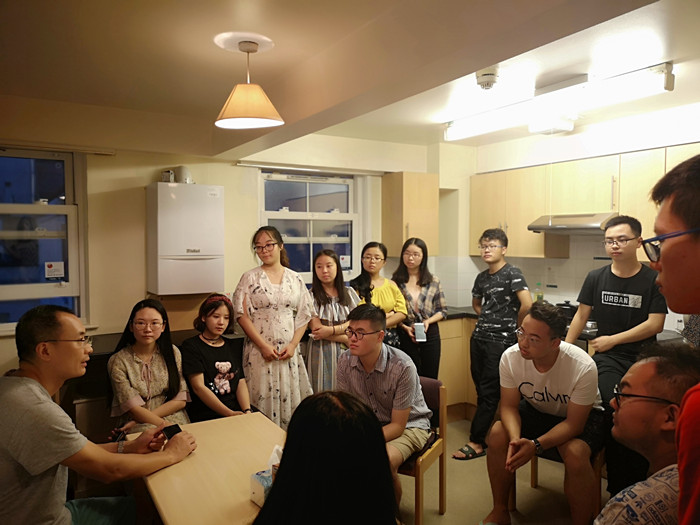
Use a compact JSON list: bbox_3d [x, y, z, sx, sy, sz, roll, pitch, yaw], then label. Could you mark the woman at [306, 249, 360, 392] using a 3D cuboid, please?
[{"bbox_3d":[-0.113,0.641,3.527,0.460,1.475,0.340,0,2,6],"label":"woman"}]

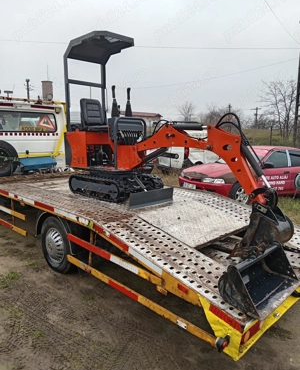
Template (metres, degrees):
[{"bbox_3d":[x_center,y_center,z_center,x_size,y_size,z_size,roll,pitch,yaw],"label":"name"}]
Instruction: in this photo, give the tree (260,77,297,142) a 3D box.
[{"bbox_3d":[10.200,-5.950,25.000,3.100,5.000,2.900,0,8,0],"label":"tree"}]

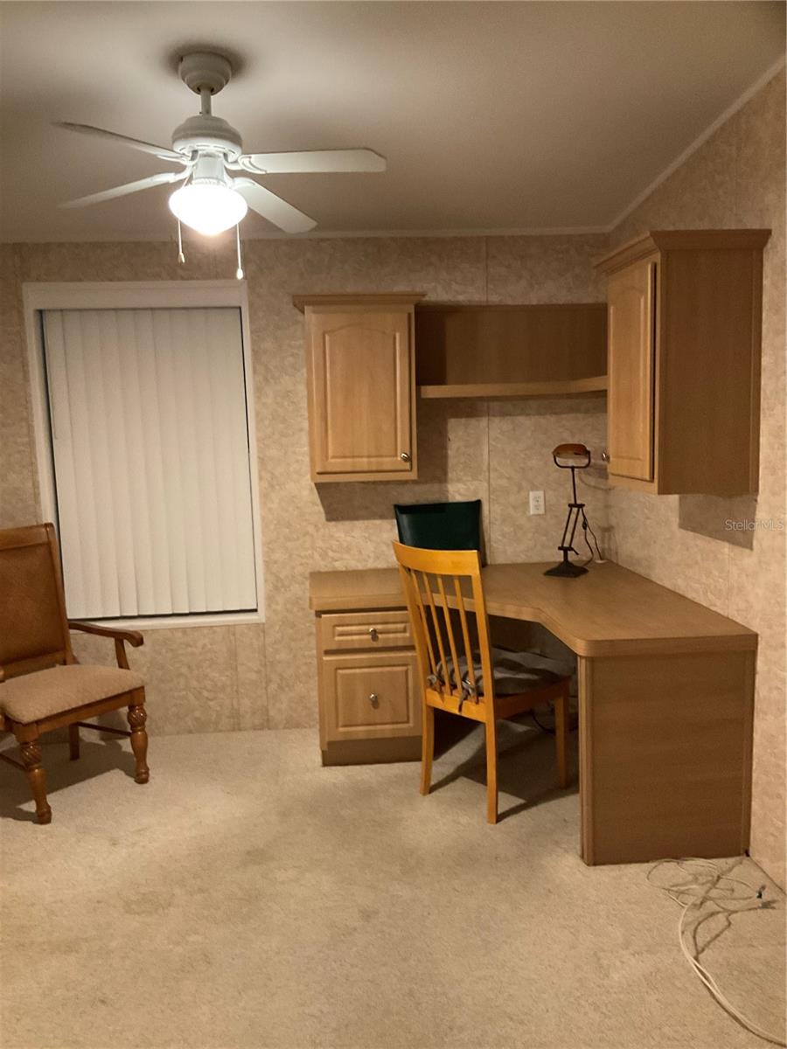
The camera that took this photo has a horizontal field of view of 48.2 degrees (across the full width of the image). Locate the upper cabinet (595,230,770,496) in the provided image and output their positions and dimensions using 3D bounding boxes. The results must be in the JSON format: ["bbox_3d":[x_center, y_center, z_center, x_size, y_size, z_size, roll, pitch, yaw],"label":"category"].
[{"bbox_3d":[0.937,-0.516,2.958,0.369,0.789,0.598,-2,7,-4],"label":"upper cabinet"}]

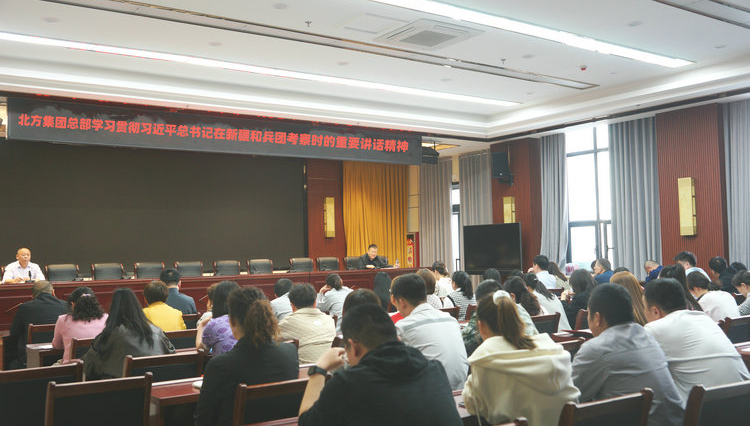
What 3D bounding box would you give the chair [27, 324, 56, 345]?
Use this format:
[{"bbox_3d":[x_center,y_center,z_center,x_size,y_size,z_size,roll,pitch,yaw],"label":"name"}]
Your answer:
[{"bbox_3d":[-2.706,1.378,6.129,0.460,0.950,0.540,1,-3,-36],"label":"chair"}]

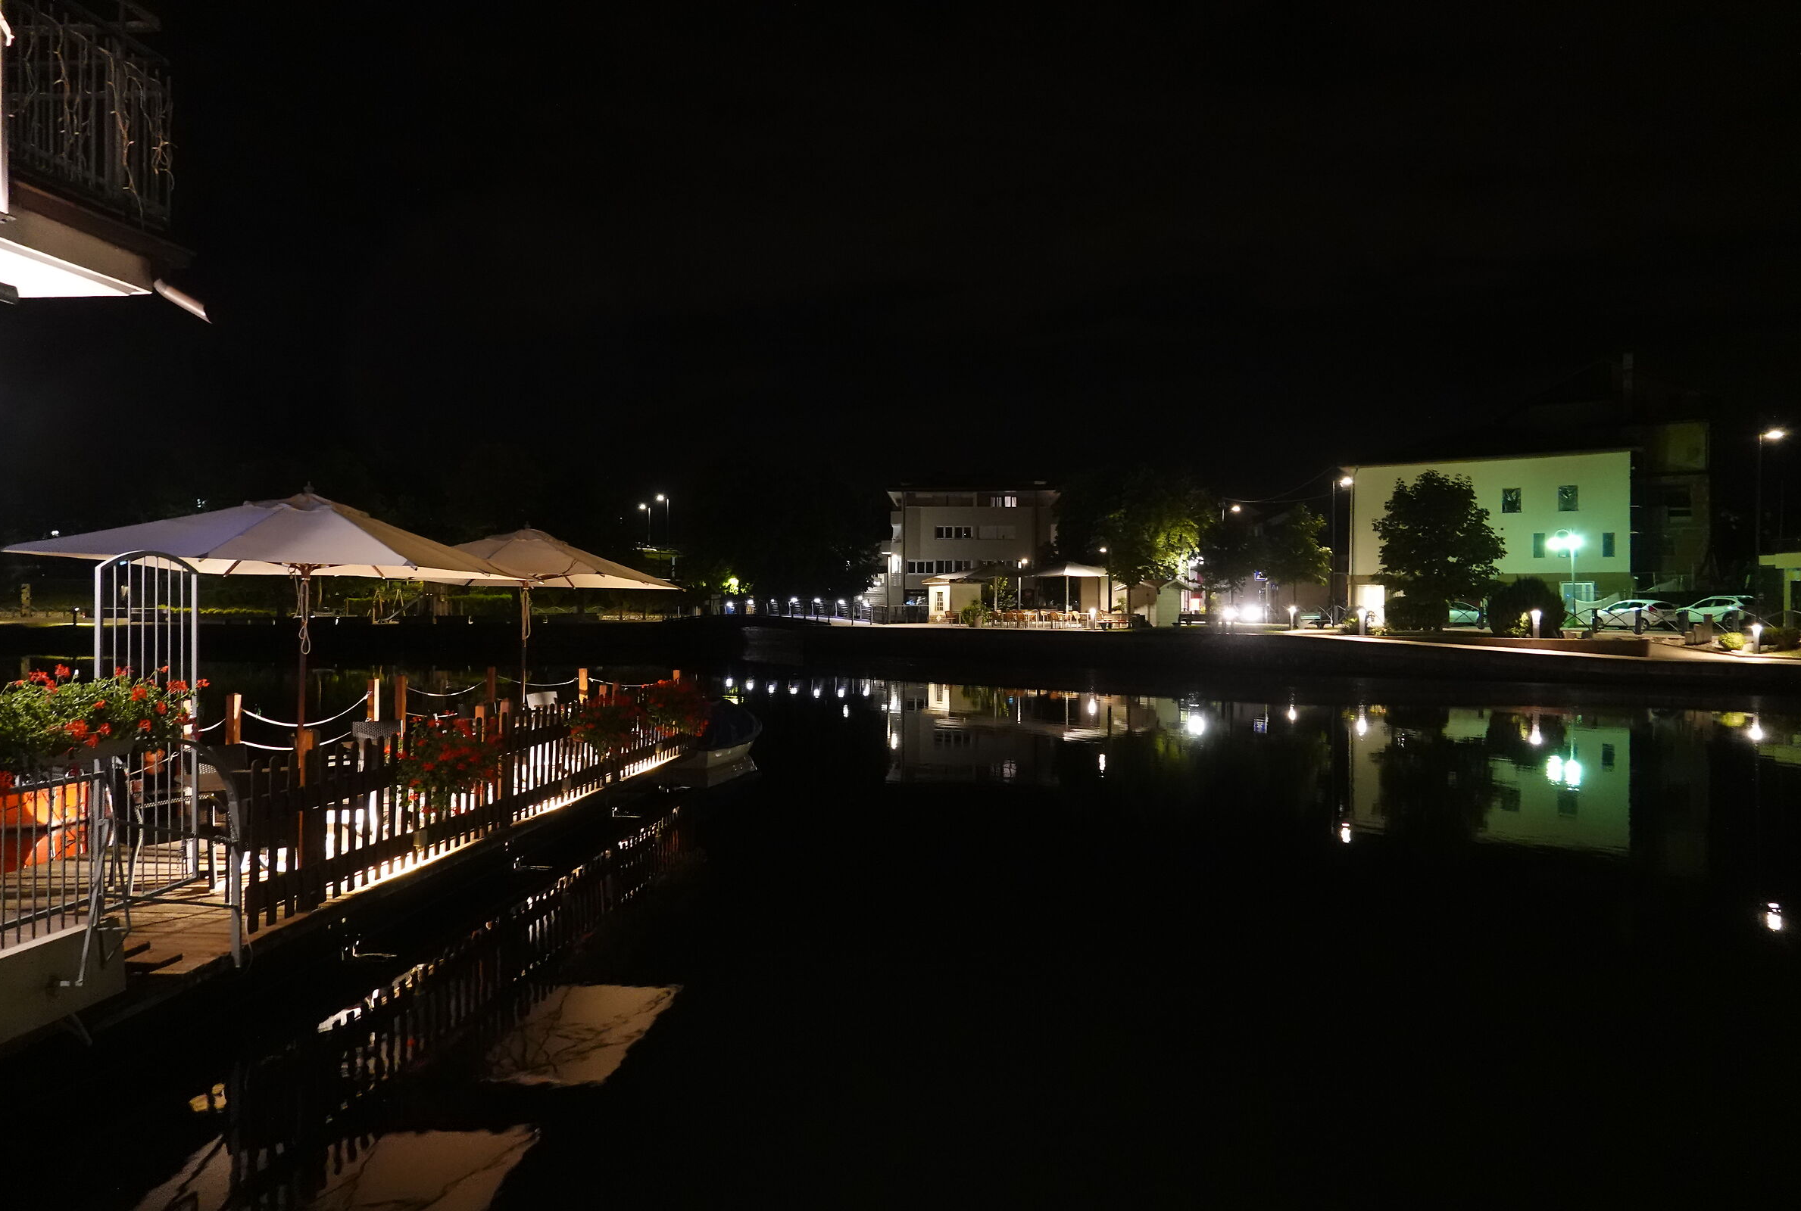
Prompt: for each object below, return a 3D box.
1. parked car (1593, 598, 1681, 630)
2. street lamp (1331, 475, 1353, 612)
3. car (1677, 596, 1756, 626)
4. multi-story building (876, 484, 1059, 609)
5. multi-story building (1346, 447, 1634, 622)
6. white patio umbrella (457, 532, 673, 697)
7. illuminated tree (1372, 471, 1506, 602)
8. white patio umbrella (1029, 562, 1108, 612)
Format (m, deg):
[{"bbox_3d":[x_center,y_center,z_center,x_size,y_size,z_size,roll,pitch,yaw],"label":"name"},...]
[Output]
[{"bbox_3d":[34.900,0.480,57.500,1.750,1.470,4.000,0,0,-13],"label":"parked car"},{"bbox_3d":[21.550,-2.600,59.300,1.300,7.400,0.350,0,0,-33],"label":"street lamp"},{"bbox_3d":[39.700,0.380,58.500,1.820,1.600,4.300,0,0,-13],"label":"car"},{"bbox_3d":[6.600,-4.600,108.500,15.000,11.800,14.000,0,0,4],"label":"multi-story building"},{"bbox_3d":[37.300,-3.800,75.800,15.200,10.200,10.500,0,0,35],"label":"multi-story building"},{"bbox_3d":[-4.620,0.530,15.000,3.000,3.000,3.000,0,0,5],"label":"white patio umbrella"},{"bbox_3d":[24.750,-2.450,55.800,5.750,7.400,5.750,0,0,0],"label":"illuminated tree"},{"bbox_3d":[9.050,-0.520,65.000,3.050,3.400,3.050,0,0,40],"label":"white patio umbrella"}]

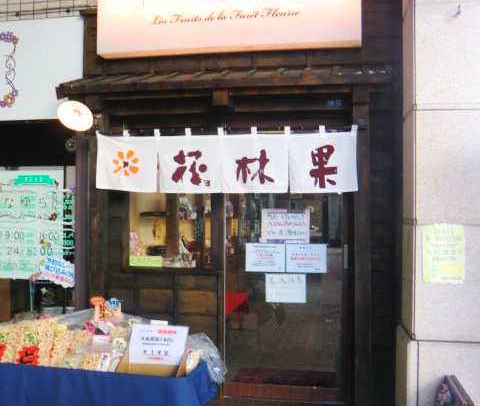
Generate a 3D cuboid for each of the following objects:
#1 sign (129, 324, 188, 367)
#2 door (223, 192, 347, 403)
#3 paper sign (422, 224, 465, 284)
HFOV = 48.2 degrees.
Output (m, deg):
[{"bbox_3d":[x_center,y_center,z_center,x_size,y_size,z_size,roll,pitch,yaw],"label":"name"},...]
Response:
[{"bbox_3d":[-0.416,0.736,2.770,0.297,0.210,0.010,0,-21,10],"label":"sign"},{"bbox_3d":[0.338,0.453,3.998,0.934,2.030,0.040,0,-1,10],"label":"door"},{"bbox_3d":[1.053,0.264,2.770,0.210,0.297,0.010,0,-1,10],"label":"paper sign"}]

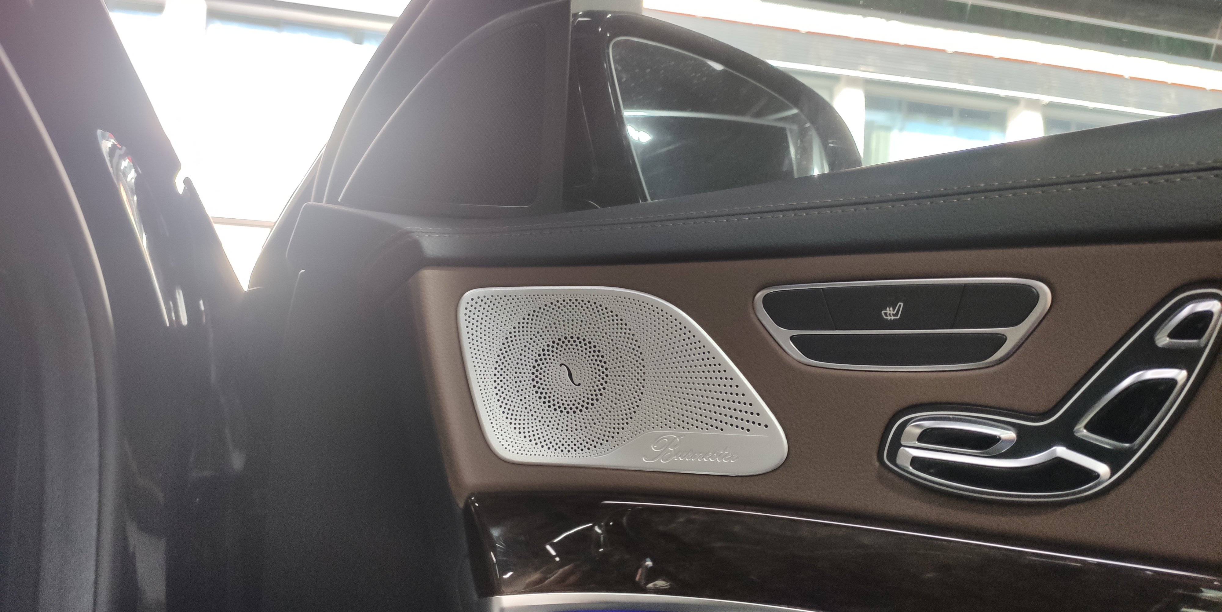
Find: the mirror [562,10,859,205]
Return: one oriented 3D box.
[{"bbox_3d":[0.085,-0.140,0.785,0.240,0.170,0.130,5,-4,-20],"label":"mirror"}]

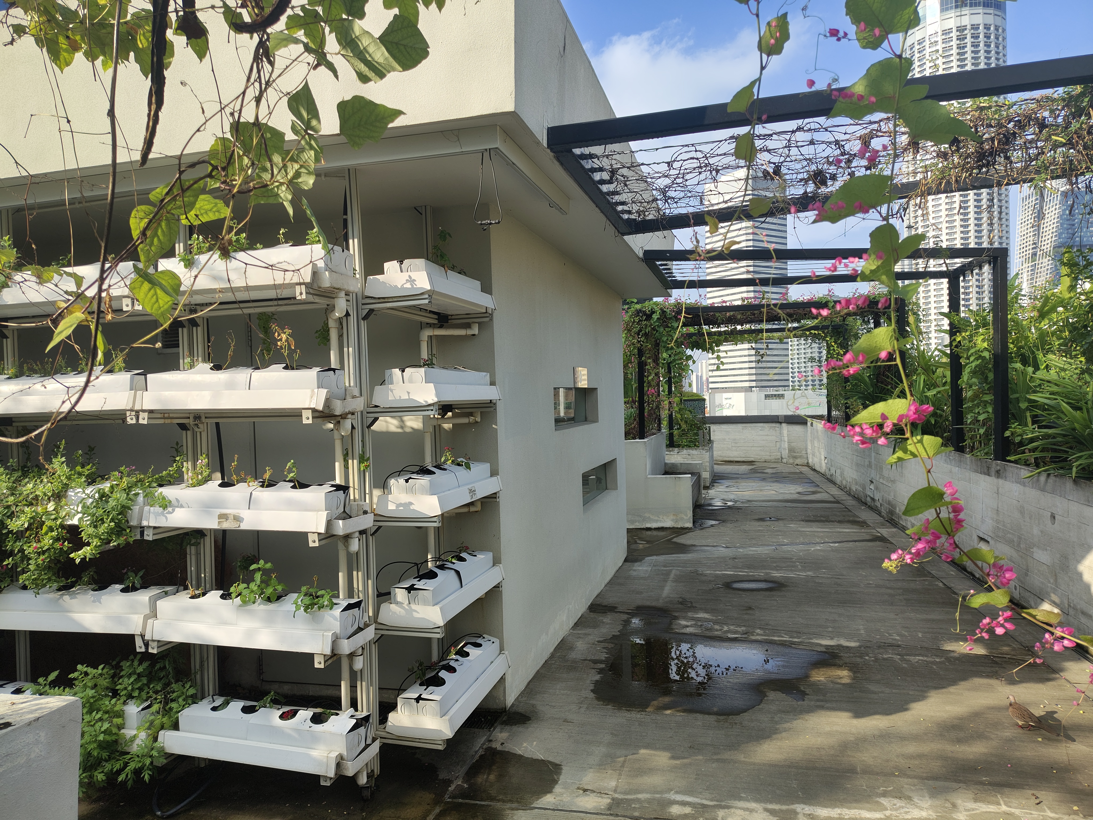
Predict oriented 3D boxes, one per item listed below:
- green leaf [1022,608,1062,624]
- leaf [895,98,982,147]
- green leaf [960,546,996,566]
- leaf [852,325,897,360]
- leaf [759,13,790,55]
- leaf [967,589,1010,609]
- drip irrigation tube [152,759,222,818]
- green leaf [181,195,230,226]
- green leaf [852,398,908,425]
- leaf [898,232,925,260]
[{"bbox_3d":[0.588,0.245,0.900,0.046,0.013,0.034,7,22,18],"label":"green leaf"},{"bbox_3d":[0.450,-0.330,0.870,0.092,0.055,0.020,18,-25,12],"label":"leaf"},{"bbox_3d":[0.514,0.174,0.900,0.047,0.014,0.034,-6,23,15],"label":"green leaf"},{"bbox_3d":[0.380,-0.078,0.880,0.058,0.043,0.017,-18,-39,18],"label":"leaf"},{"bbox_3d":[0.324,-0.535,1.080,0.045,0.061,0.015,25,-9,-11],"label":"leaf"},{"bbox_3d":[0.525,0.224,0.900,0.052,0.015,0.035,-5,23,17],"label":"leaf"},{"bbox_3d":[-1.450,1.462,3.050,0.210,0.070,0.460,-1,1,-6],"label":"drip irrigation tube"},{"bbox_3d":[-0.507,-0.295,1.120,0.074,0.060,0.018,5,-42,-15],"label":"green leaf"},{"bbox_3d":[0.390,0.003,0.890,0.072,0.018,0.045,-12,41,18],"label":"green leaf"},{"bbox_3d":[0.424,-0.190,0.880,0.028,0.042,0.013,41,-13,29],"label":"leaf"}]

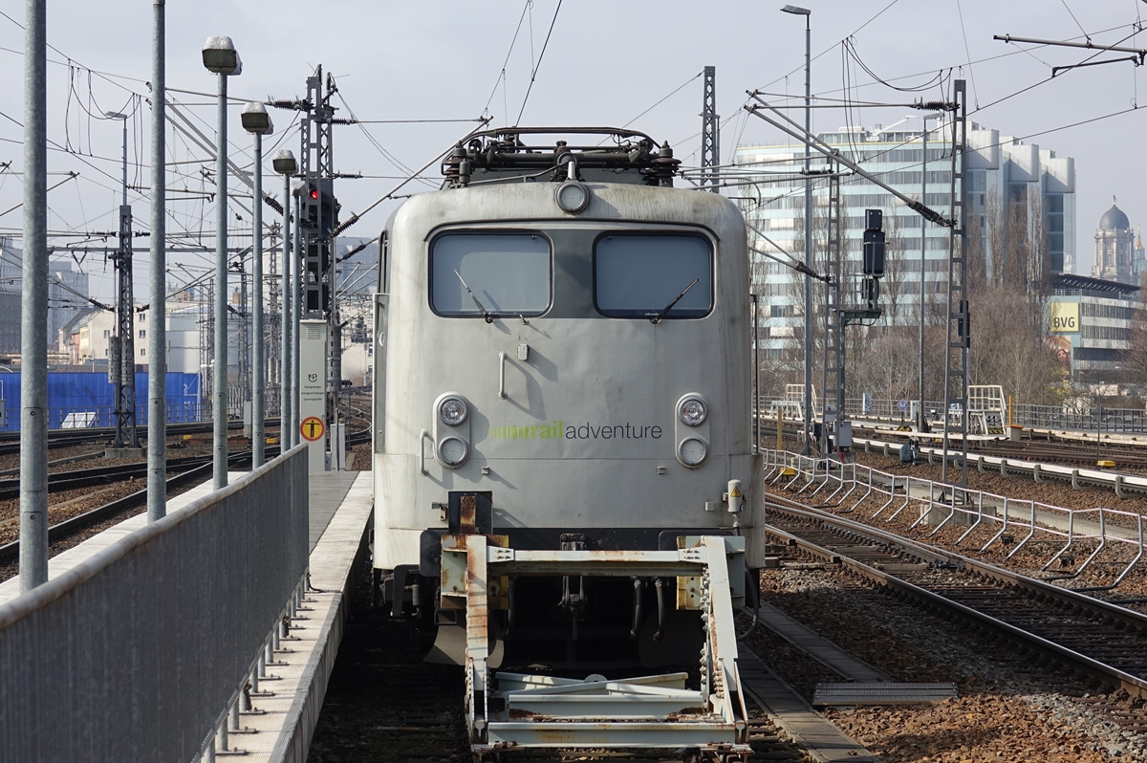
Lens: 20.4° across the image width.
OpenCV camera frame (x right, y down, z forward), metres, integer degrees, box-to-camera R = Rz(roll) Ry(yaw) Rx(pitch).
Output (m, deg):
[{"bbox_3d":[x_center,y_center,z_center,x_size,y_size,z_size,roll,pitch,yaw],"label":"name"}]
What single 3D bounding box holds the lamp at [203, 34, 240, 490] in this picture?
[{"bbox_3d":[-3.266,-0.838,29.600,0.360,4.750,0.700,0,0,-3],"label":"lamp"}]

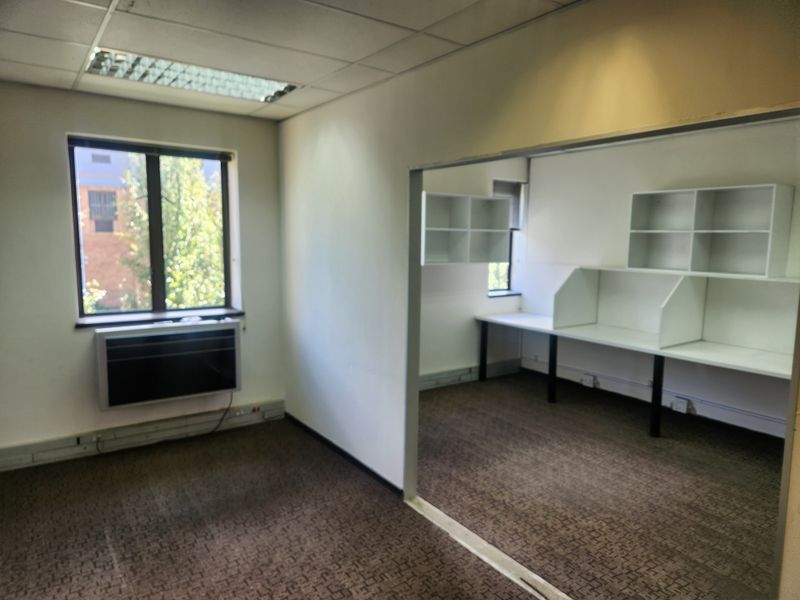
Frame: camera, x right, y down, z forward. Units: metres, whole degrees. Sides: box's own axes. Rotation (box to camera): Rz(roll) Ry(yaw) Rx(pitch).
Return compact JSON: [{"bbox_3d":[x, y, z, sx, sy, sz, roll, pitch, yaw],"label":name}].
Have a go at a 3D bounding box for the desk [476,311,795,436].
[{"bbox_3d":[2.131,0.695,5.061,0.800,0.726,3.200,-4,9,-36],"label":"desk"}]

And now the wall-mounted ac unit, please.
[{"bbox_3d":[-1.753,0.470,4.118,1.009,0.568,0.145,-4,9,-36],"label":"wall-mounted ac unit"}]

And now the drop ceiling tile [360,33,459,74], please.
[{"bbox_3d":[0.032,-1.323,2.847,0.314,0.025,0.600,-4,9,-36],"label":"drop ceiling tile"}]

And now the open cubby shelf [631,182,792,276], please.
[{"bbox_3d":[2.632,-0.588,4.606,0.370,0.705,1.145,-4,9,-36],"label":"open cubby shelf"}]

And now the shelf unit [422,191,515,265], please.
[{"bbox_3d":[0.602,-0.720,5.512,1.210,0.687,0.350,-4,9,-36],"label":"shelf unit"}]

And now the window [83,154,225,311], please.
[{"bbox_3d":[-1.911,-0.541,4.204,1.150,1.285,0.090,-4,9,-36],"label":"window"}]

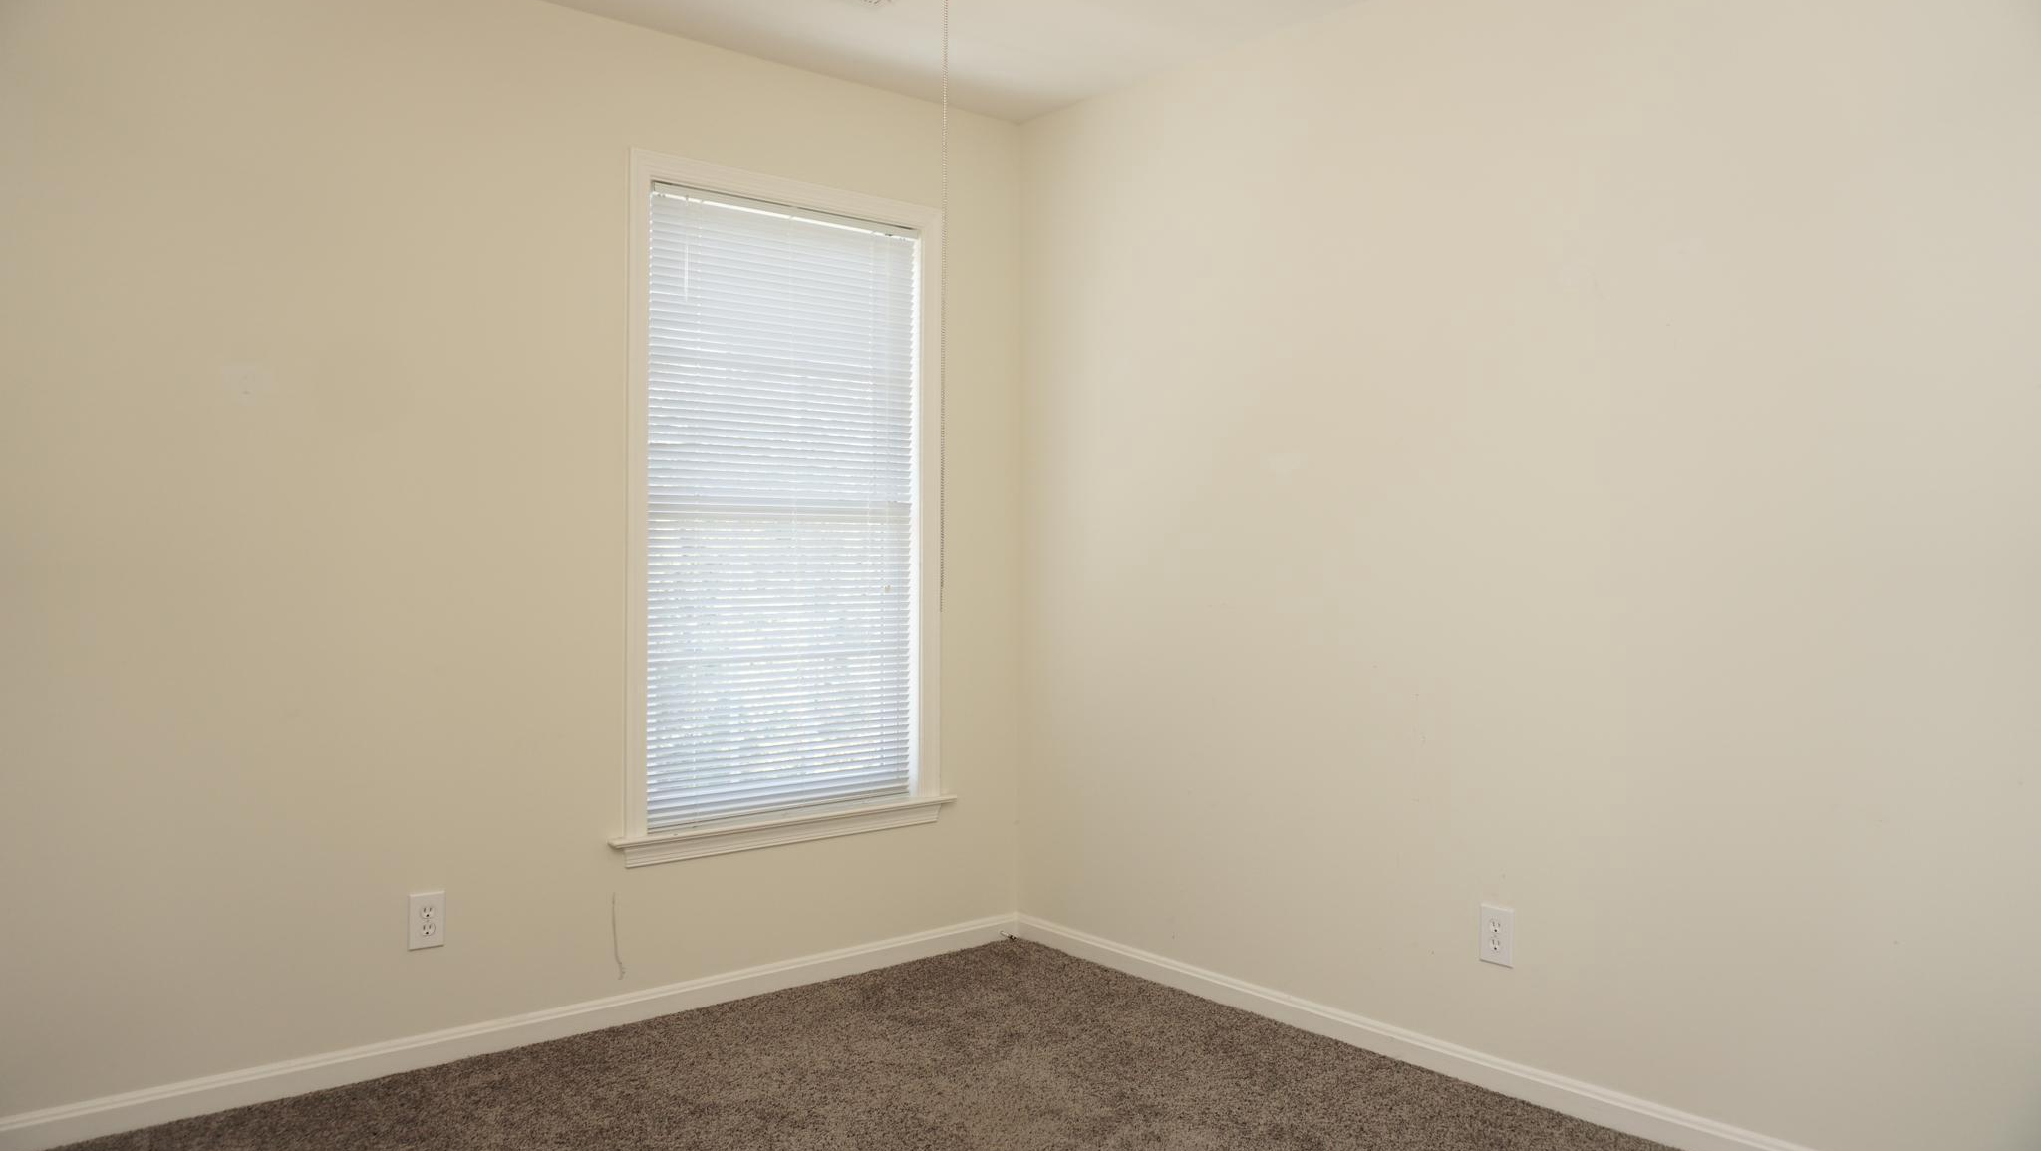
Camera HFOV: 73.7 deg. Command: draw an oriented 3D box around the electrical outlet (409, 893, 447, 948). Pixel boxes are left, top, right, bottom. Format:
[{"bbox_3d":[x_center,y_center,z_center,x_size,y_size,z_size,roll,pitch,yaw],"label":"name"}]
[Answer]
[{"bbox_3d":[-1.324,0.772,3.038,0.075,0.119,0.012,0,1,-39],"label":"electrical outlet"}]

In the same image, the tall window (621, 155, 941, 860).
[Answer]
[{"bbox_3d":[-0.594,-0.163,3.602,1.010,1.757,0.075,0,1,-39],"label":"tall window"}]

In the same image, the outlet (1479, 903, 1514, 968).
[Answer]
[{"bbox_3d":[1.025,0.775,2.923,0.012,0.119,0.074,0,1,-42],"label":"outlet"}]

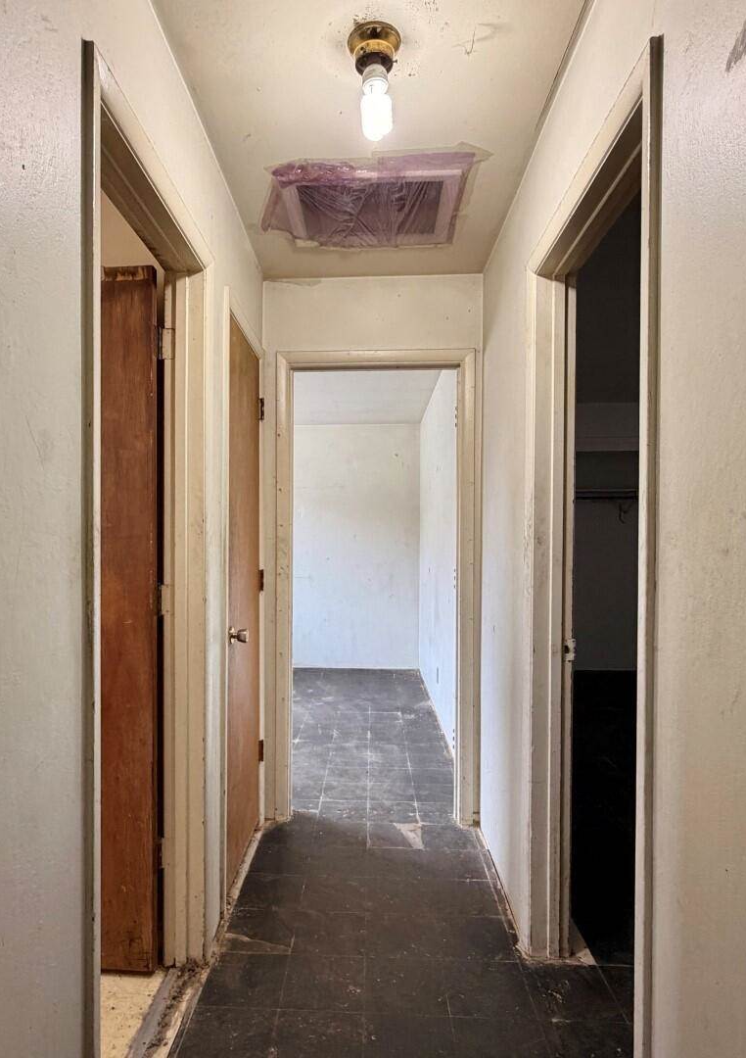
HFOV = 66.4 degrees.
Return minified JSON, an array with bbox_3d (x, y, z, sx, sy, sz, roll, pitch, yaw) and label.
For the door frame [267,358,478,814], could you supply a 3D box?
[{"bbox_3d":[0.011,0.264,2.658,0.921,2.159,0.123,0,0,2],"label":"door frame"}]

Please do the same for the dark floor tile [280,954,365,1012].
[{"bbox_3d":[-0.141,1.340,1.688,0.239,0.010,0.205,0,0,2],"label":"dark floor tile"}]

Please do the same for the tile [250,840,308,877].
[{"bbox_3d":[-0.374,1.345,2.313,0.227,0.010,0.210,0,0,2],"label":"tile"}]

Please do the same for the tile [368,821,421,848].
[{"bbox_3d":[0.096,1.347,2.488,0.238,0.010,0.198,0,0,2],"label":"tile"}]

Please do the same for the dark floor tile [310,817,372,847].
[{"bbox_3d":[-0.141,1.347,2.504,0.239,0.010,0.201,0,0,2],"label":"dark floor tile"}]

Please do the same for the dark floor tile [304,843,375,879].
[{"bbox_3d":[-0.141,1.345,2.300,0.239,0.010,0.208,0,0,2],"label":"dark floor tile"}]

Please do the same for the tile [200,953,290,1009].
[{"bbox_3d":[-0.374,1.340,1.697,0.226,0.010,0.206,0,0,2],"label":"tile"}]

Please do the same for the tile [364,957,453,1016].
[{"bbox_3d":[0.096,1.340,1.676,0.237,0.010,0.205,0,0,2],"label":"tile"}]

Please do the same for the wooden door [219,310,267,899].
[{"bbox_3d":[-0.507,0.250,2.225,0.060,2.060,0.540,0,-1,1],"label":"wooden door"}]

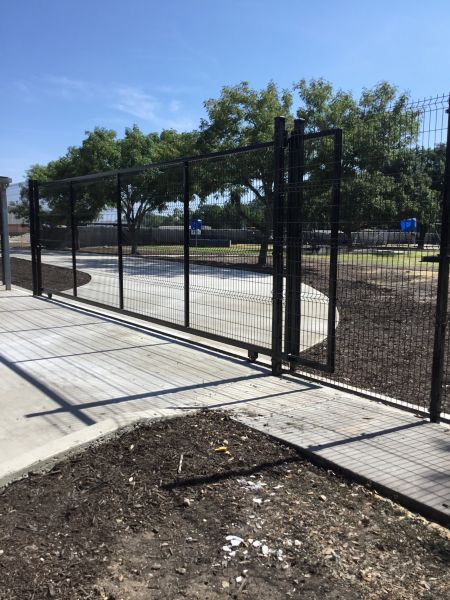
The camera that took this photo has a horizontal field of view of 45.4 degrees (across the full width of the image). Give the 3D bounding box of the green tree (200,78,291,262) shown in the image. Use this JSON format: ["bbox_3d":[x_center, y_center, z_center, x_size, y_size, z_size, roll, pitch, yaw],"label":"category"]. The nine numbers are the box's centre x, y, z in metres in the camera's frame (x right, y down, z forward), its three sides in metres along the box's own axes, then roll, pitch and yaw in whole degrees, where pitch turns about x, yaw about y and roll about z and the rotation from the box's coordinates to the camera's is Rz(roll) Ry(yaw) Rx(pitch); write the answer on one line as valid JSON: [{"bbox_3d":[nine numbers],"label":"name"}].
[{"bbox_3d":[0.870,-5.041,21.624,4.200,7.260,4.200,0,8,0],"label":"green tree"}]

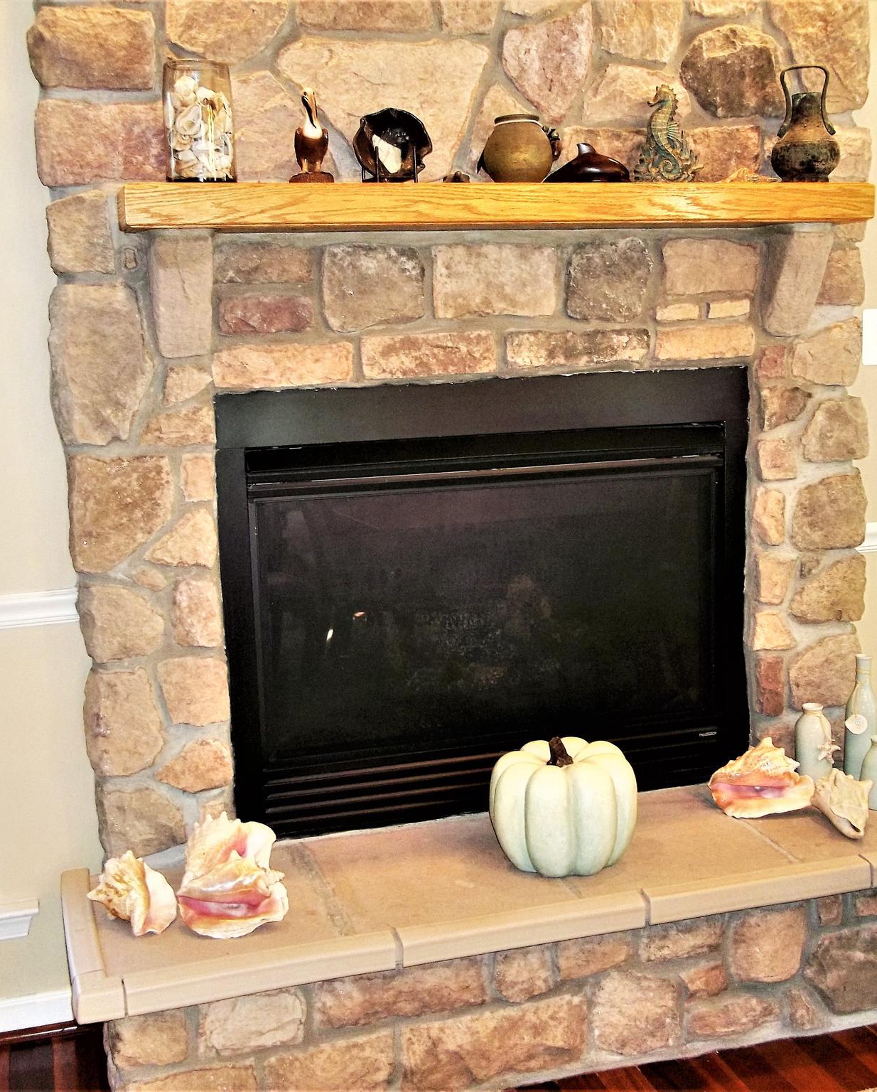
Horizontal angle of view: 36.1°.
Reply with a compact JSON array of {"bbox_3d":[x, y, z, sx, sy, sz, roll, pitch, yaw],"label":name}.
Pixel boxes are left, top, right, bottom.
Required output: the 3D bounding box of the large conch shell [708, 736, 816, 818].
[{"bbox_3d":[0.674,0.481,2.775,0.200,0.140,0.150,-5,8,-16],"label":"large conch shell"}]

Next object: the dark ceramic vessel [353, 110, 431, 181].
[{"bbox_3d":[-0.084,-0.720,2.451,0.143,0.140,0.090,-4,8,-17],"label":"dark ceramic vessel"}]

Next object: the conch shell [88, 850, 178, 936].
[{"bbox_3d":[-0.509,0.578,2.241,0.145,0.132,0.150,-4,8,-17],"label":"conch shell"}]

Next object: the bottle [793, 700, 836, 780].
[{"bbox_3d":[0.807,0.429,2.880,0.085,0.162,0.085,-4,8,-17],"label":"bottle"}]

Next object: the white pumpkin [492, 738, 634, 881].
[{"bbox_3d":[0.228,0.467,2.477,0.270,0.236,0.270,-2,8,0],"label":"white pumpkin"}]

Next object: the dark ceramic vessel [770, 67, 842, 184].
[{"bbox_3d":[0.733,-0.830,2.689,0.133,0.236,0.132,-4,8,-17],"label":"dark ceramic vessel"}]

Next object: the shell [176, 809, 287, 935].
[{"bbox_3d":[-0.344,0.547,2.262,0.182,0.175,0.190,-4,8,-17],"label":"shell"}]

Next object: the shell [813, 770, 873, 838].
[{"bbox_3d":[0.804,0.507,2.667,0.100,0.110,0.155,-2,8,0],"label":"shell"}]

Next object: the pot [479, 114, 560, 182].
[{"bbox_3d":[0.147,-0.742,2.530,0.142,0.137,0.122,-5,8,-16],"label":"pot"}]

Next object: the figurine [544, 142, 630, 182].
[{"bbox_3d":[0.283,-0.725,2.555,0.148,0.087,0.070,-5,8,-16],"label":"figurine"}]

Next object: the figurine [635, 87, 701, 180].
[{"bbox_3d":[0.441,-0.792,2.608,0.118,0.193,0.060,-5,8,-16],"label":"figurine"}]

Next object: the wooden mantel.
[{"bbox_3d":[0.142,-0.630,2.535,1.440,0.077,0.184,-4,8,-17],"label":"wooden mantel"}]

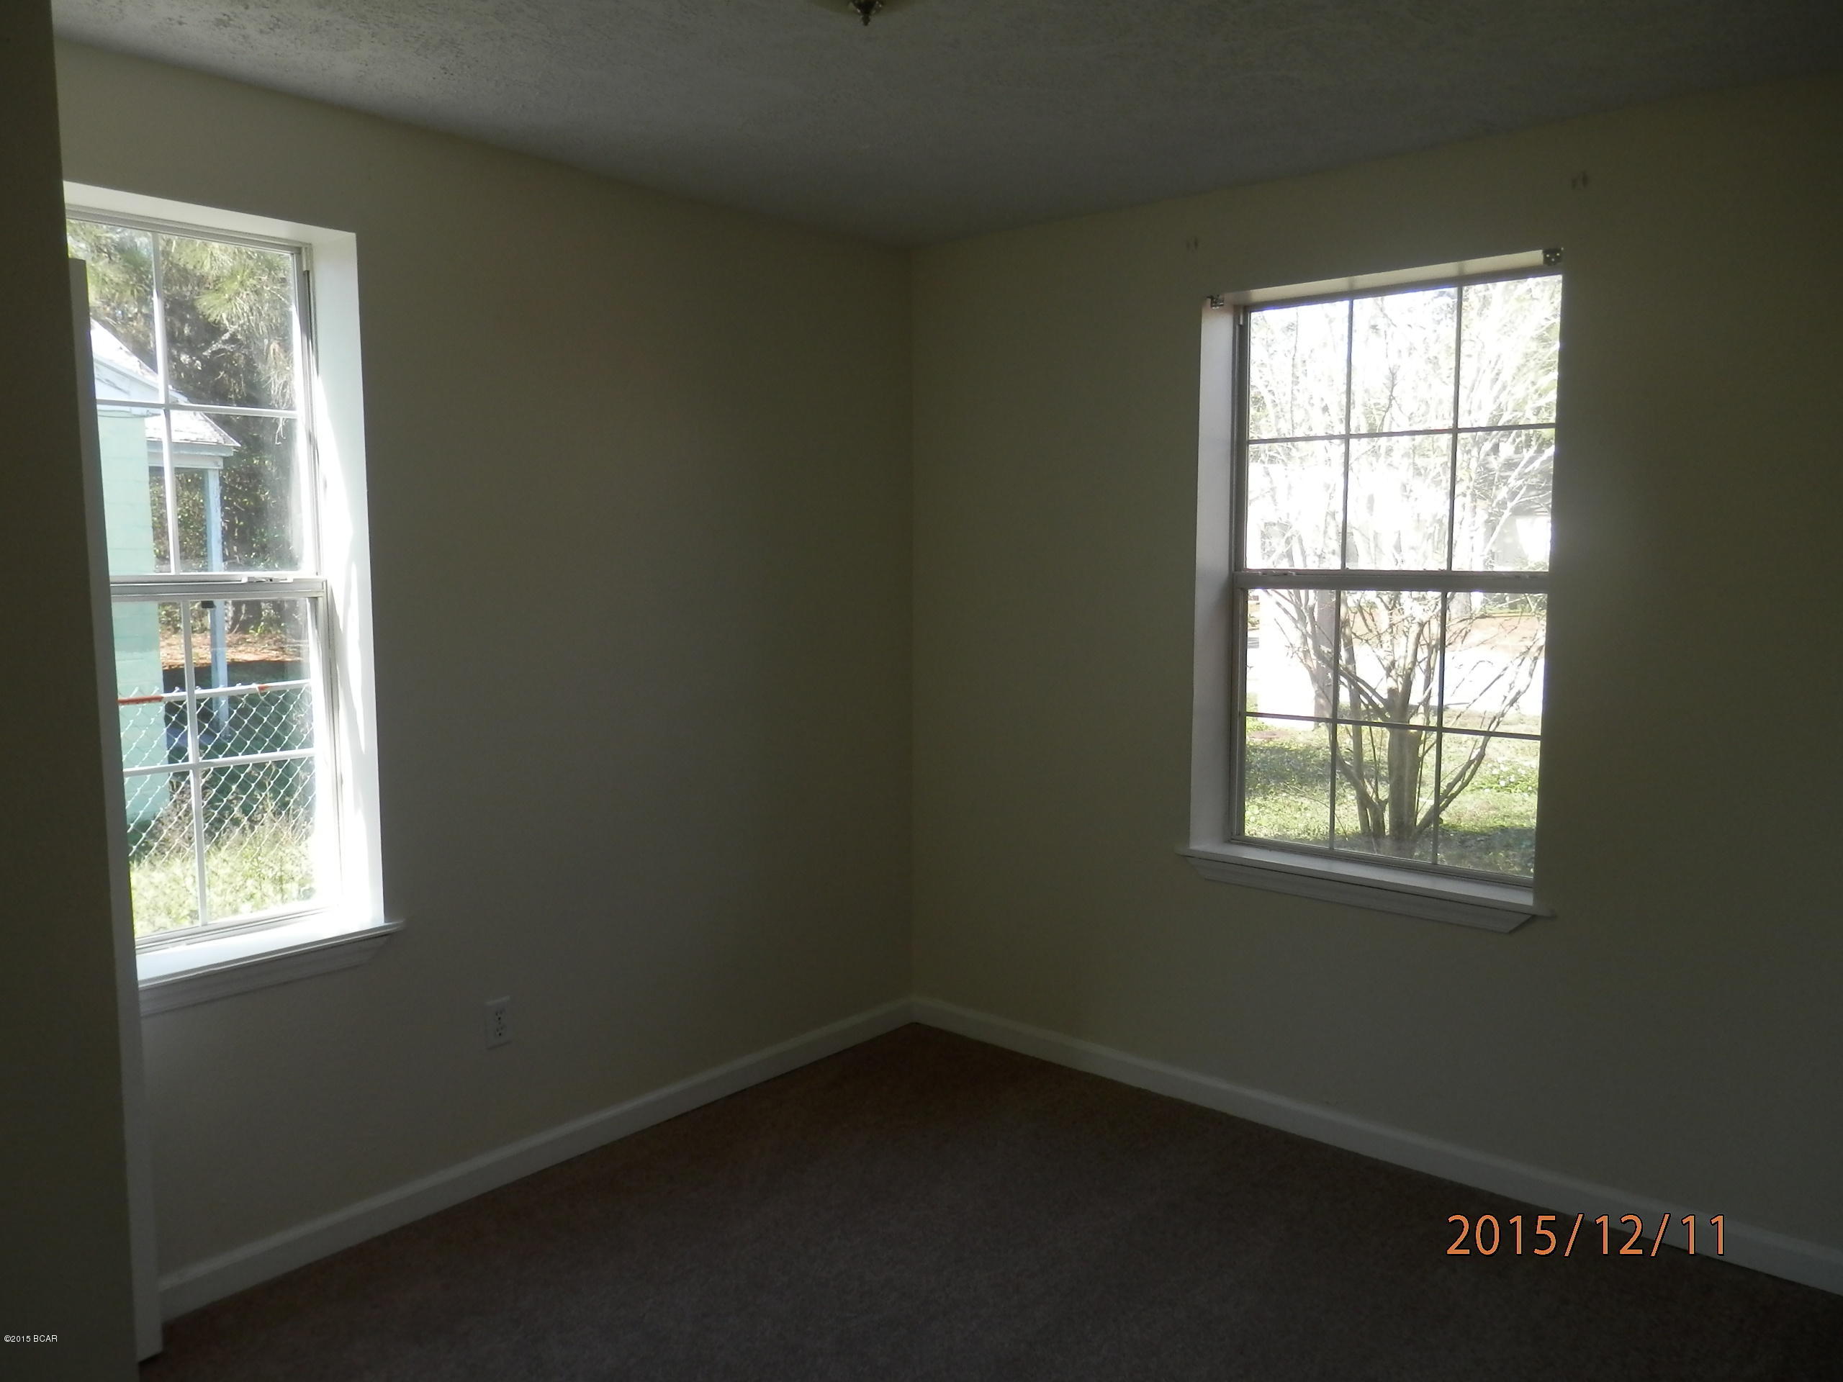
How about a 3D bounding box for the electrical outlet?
[{"bbox_3d":[-0.992,0.784,3.137,0.008,0.114,0.070,5,7,40],"label":"electrical outlet"}]

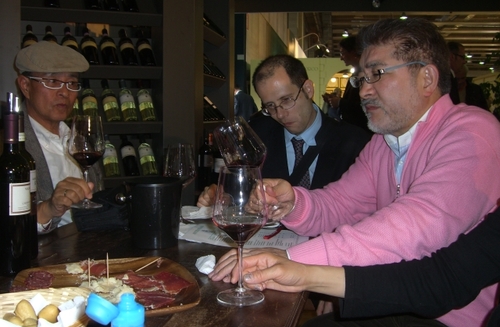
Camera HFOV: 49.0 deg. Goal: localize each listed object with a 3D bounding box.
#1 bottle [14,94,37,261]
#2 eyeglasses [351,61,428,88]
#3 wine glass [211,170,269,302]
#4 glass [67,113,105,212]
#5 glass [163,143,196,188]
[{"bbox_3d":[-0.501,0.033,1.185,0.076,0.345,0.076,0,7,0],"label":"bottle"},{"bbox_3d":[0.304,-0.183,1.179,0.140,0.045,0.138,-10,1,-17],"label":"eyeglasses"},{"bbox_3d":[-0.015,0.120,0.944,0.095,0.228,0.095,0,7,0],"label":"wine glass"},{"bbox_3d":[-0.415,-0.003,1.392,0.094,0.226,0.094,0,7,0],"label":"glass"},{"bbox_3d":[-0.199,0.051,1.557,0.095,0.226,0.095,0,7,0],"label":"glass"}]

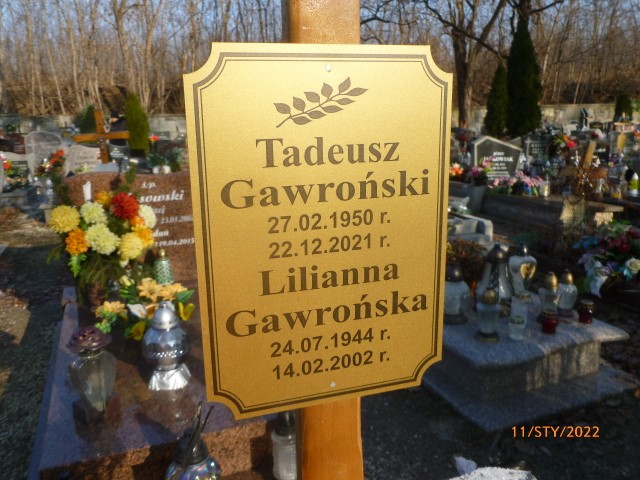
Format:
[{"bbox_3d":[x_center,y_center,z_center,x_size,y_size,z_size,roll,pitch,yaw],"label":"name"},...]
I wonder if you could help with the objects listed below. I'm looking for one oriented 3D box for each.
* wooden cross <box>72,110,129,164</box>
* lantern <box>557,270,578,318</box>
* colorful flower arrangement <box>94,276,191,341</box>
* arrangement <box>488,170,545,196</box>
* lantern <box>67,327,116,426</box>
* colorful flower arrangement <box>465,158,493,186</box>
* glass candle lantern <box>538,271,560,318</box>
[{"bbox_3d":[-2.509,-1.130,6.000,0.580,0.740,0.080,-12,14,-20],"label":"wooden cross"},{"bbox_3d":[1.237,0.264,2.572,0.107,0.230,0.107,7,15,26],"label":"lantern"},{"bbox_3d":[-0.610,0.235,1.800,0.320,0.210,0.220,-5,14,-22],"label":"colorful flower arrangement"},{"bbox_3d":[2.544,-0.732,6.700,0.811,0.334,0.446,-6,14,-19],"label":"arrangement"},{"bbox_3d":[-0.702,0.406,1.590,0.130,0.283,0.130,-6,14,-19],"label":"lantern"},{"bbox_3d":[2.112,-0.892,6.900,0.371,0.386,0.334,-6,14,-19],"label":"colorful flower arrangement"},{"bbox_3d":[1.104,0.262,2.490,0.089,0.232,0.089,-6,14,-19],"label":"glass candle lantern"}]

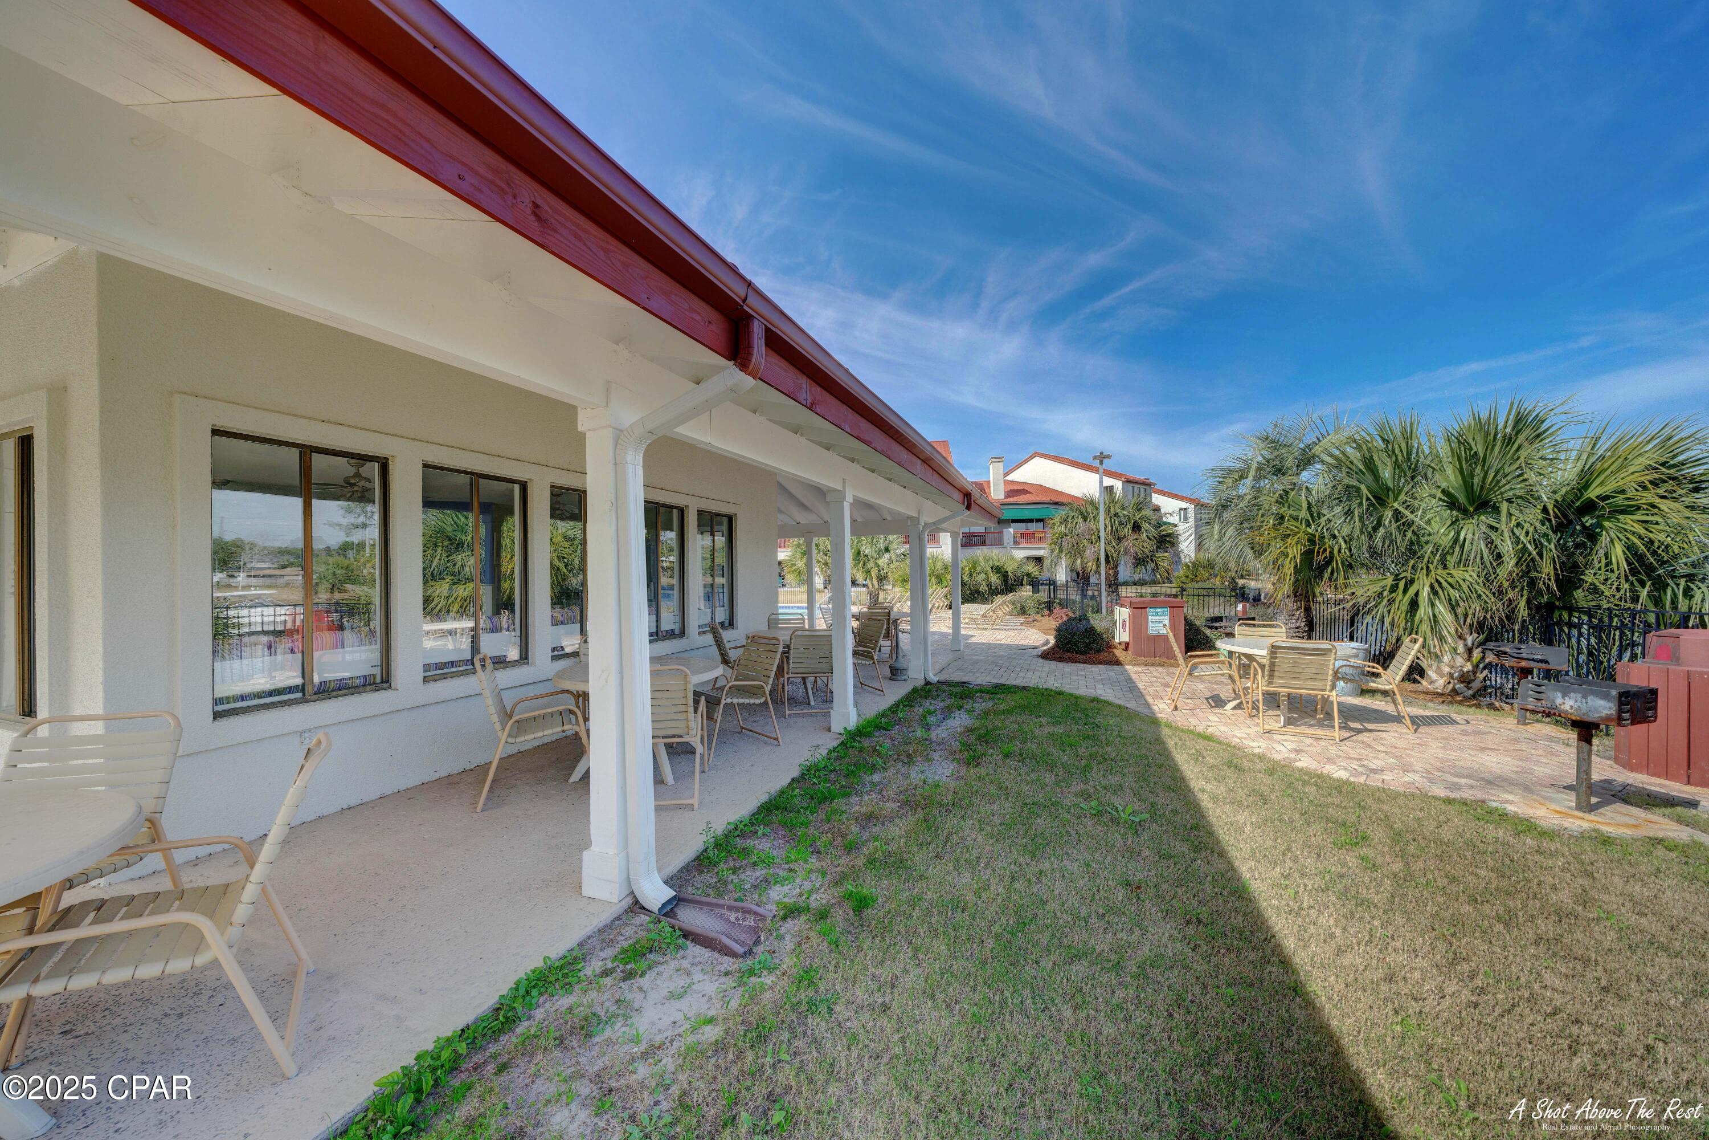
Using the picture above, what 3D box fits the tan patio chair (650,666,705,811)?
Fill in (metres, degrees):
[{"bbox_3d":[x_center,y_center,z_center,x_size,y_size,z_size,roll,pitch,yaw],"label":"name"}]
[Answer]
[{"bbox_3d":[-1.295,1.056,3.834,0.576,0.871,0.727,-1,-1,-7],"label":"tan patio chair"}]

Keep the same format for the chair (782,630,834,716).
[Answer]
[{"bbox_3d":[-0.482,1.053,6.141,0.590,0.915,0.750,0,0,-15],"label":"chair"}]

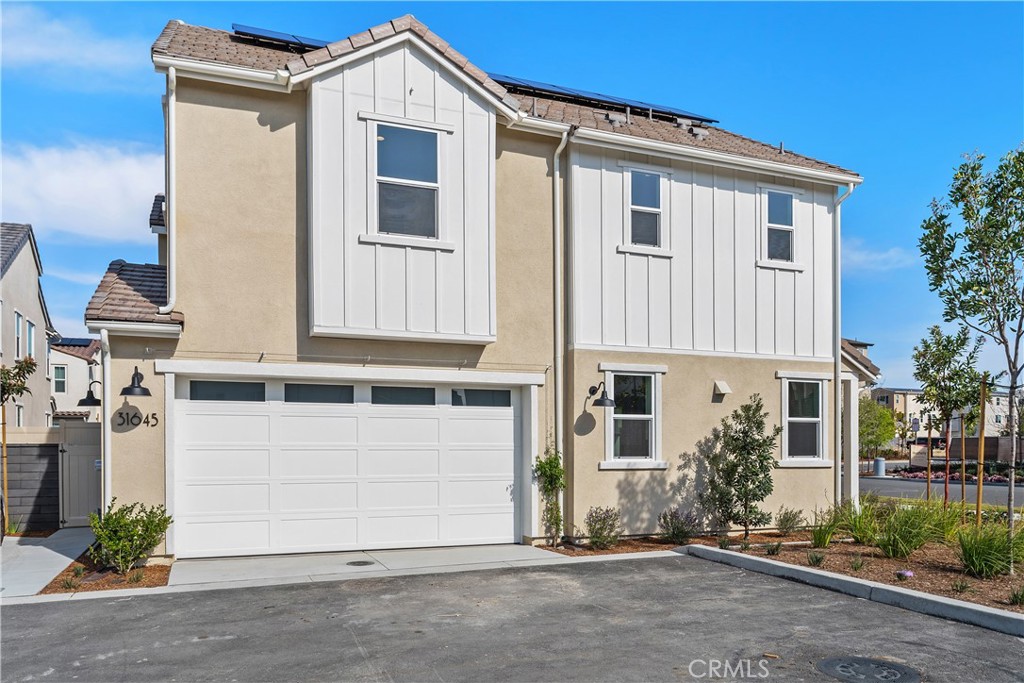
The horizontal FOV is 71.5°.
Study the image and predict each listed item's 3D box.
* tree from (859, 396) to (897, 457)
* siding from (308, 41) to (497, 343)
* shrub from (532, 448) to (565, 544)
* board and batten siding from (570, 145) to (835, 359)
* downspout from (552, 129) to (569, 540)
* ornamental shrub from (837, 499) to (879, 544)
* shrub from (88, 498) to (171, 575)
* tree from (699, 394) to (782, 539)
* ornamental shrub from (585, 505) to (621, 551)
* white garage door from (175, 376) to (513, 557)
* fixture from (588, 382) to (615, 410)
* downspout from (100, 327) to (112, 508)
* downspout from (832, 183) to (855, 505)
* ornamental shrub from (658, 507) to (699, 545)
[{"bbox_3d":[29.726,7.013,58.000,3.200,5.000,3.200,1,-3,-20],"label":"tree"},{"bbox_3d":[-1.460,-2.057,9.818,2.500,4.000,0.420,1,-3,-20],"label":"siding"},{"bbox_3d":[0.551,2.295,10.600,0.450,1.520,0.360,1,-3,-20],"label":"shrub"},{"bbox_3d":[3.270,-1.300,11.570,4.950,3.100,0.120,1,-2,-19],"label":"board and batten siding"},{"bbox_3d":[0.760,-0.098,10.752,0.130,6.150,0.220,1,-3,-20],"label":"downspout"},{"bbox_3d":[5.319,2.787,10.950,0.600,0.650,0.560,1,-3,-20],"label":"ornamental shrub"},{"bbox_3d":[-4.533,2.317,8.450,0.980,0.900,0.900,1,-2,-19],"label":"shrub"},{"bbox_3d":[3.551,1.951,11.100,1.250,2.250,1.150,1,-2,-19],"label":"tree"},{"bbox_3d":[1.332,2.721,10.350,0.560,0.640,0.540,0,-1,0],"label":"ornamental shrub"},{"bbox_3d":[-2.160,1.816,10.280,4.900,2.440,0.100,1,-2,-19],"label":"white garage door"},{"bbox_3d":[1.317,0.792,10.467,0.345,0.370,0.500,1,-3,-20],"label":"fixture"},{"bbox_3d":[-5.024,1.249,8.811,0.090,2.800,0.260,1,-2,-19],"label":"downspout"},{"bbox_3d":[5.699,0.265,12.207,0.100,5.850,0.360,1,-2,-19],"label":"downspout"},{"bbox_3d":[2.517,2.781,10.750,0.600,0.580,0.570,0,-1,0],"label":"ornamental shrub"}]

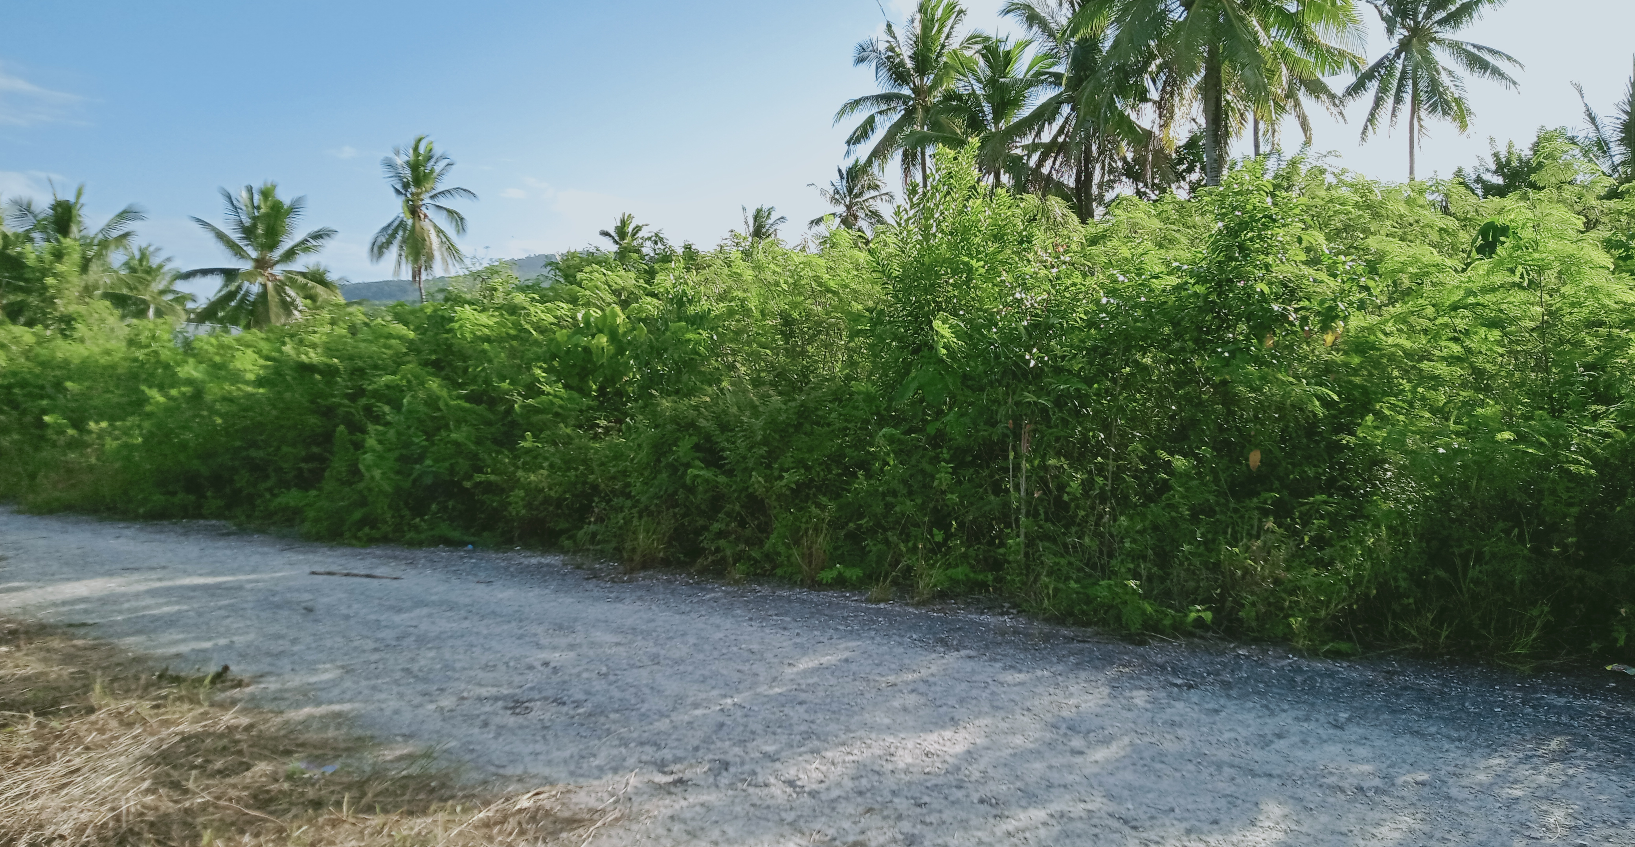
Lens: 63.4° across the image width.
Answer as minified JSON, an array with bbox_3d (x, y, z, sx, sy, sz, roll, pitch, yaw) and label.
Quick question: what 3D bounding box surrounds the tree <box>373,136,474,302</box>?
[{"bbox_3d":[-18.533,-6.437,62.099,4.790,14.130,4.790,0,1,0],"label":"tree"}]

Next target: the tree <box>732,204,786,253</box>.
[{"bbox_3d":[-3.438,-6.437,80.095,4.640,13.630,4.640,0,1,0],"label":"tree"}]

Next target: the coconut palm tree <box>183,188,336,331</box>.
[{"bbox_3d":[-20.189,-3.933,48.067,5.840,9.520,5.840,0,1,0],"label":"coconut palm tree"}]

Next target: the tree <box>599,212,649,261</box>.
[{"bbox_3d":[-12.437,-6.640,85.097,4.270,13.890,4.270,0,1,0],"label":"tree"}]

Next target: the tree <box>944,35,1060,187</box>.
[{"bbox_3d":[6.332,-6.492,47.103,4.540,14.660,4.540,0,1,0],"label":"tree"}]

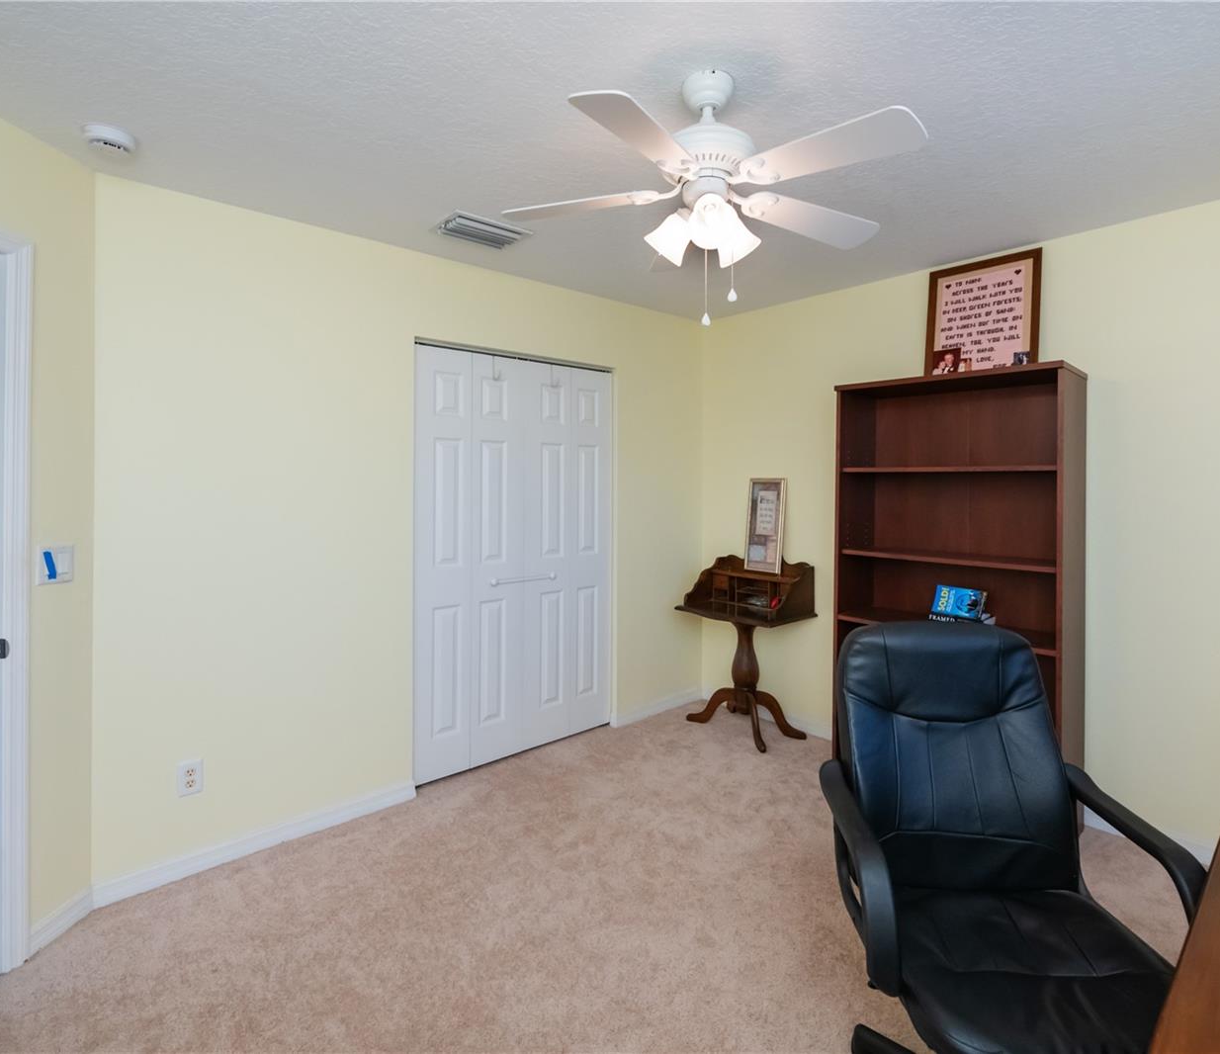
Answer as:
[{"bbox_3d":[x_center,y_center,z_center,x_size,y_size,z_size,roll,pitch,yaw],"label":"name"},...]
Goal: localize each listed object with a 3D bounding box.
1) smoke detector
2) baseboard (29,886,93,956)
[{"bbox_3d":[-1.462,-1.124,1.799,0.128,0.040,0.128,-2,3,-40],"label":"smoke detector"},{"bbox_3d":[-1.800,1.287,2.015,0.016,0.083,0.205,0,3,5],"label":"baseboard"}]

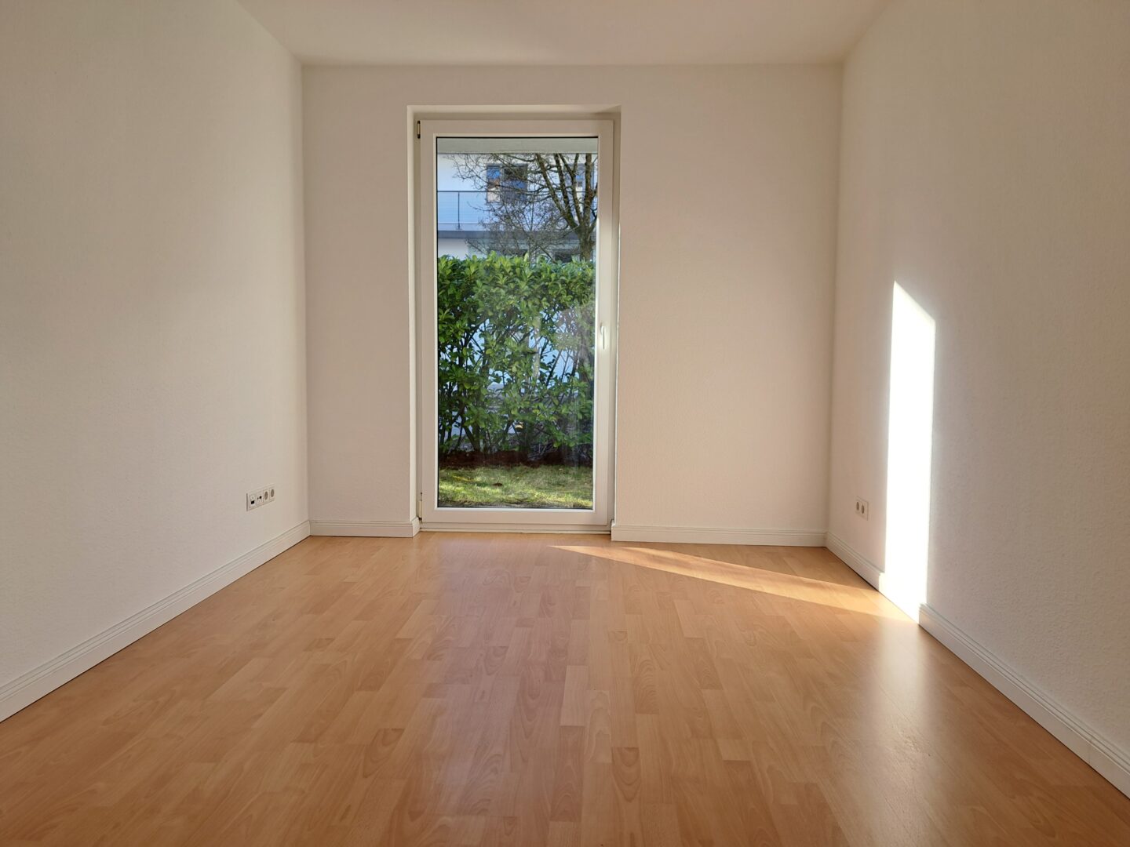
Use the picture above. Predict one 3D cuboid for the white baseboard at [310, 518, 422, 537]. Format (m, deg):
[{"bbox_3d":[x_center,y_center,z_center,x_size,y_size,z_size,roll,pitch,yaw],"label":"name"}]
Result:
[{"bbox_3d":[-1.082,0.562,4.180,0.554,0.087,0.018,1,5,3],"label":"white baseboard"}]

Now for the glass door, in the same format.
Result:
[{"bbox_3d":[-0.261,-0.507,4.244,1.050,2.197,0.080,1,5,3],"label":"glass door"}]

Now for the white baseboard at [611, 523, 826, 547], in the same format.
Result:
[{"bbox_3d":[0.797,0.588,4.097,1.111,0.087,0.018,1,5,3],"label":"white baseboard"}]

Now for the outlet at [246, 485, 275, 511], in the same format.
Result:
[{"bbox_3d":[-1.385,0.340,3.597,0.012,0.081,0.292,1,5,3],"label":"outlet"}]

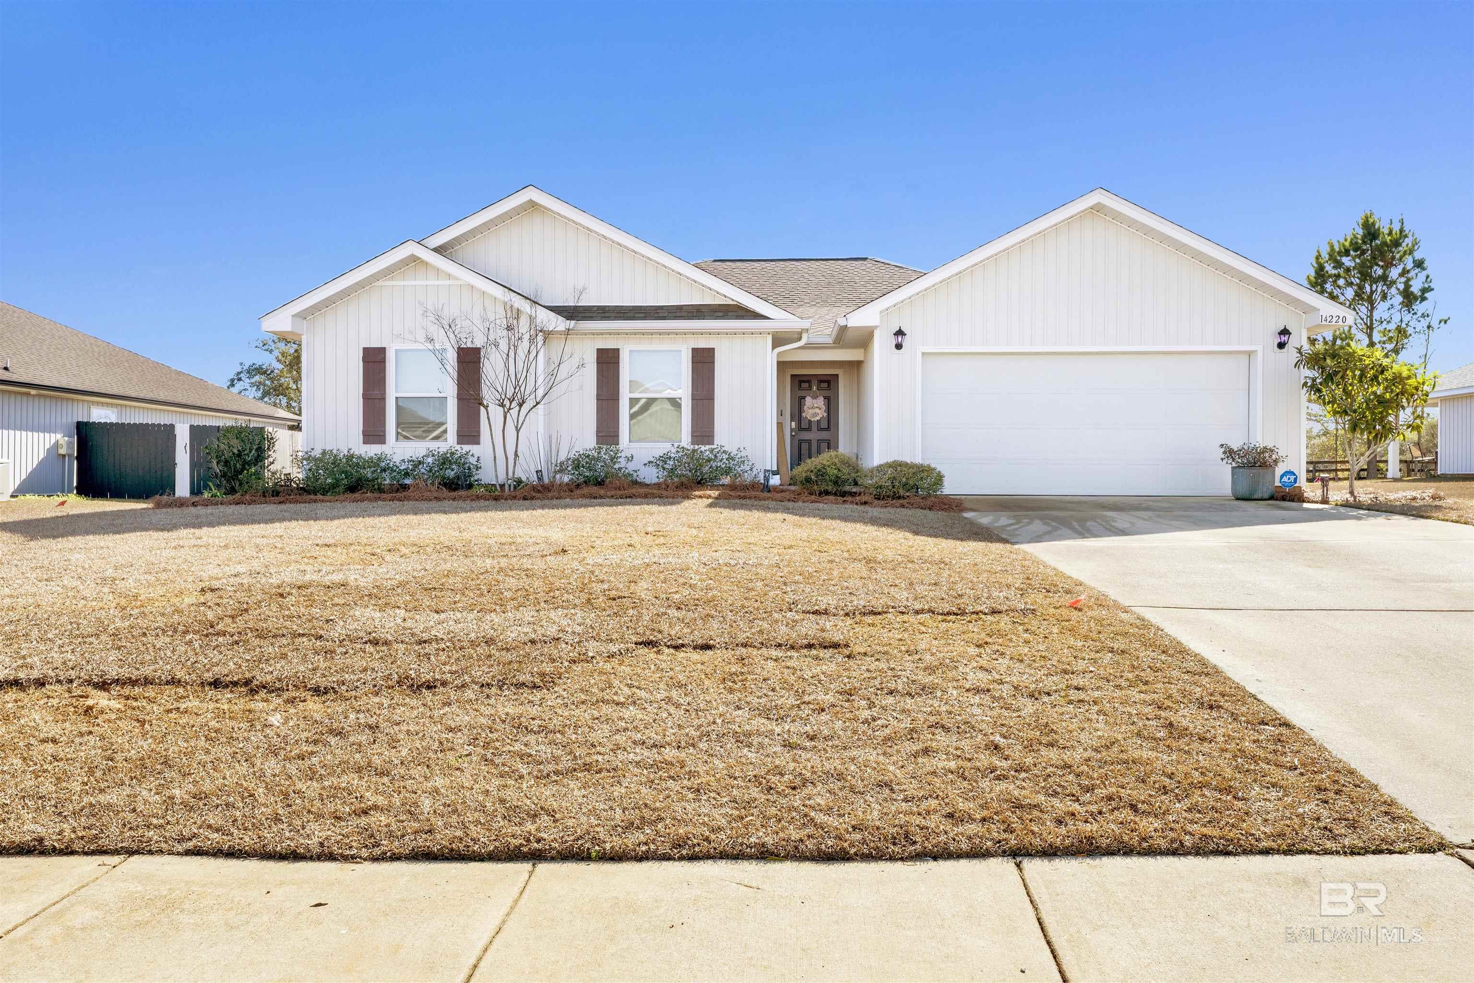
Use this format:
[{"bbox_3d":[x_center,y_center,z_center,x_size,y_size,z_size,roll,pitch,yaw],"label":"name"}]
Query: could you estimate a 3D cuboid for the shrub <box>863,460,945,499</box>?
[{"bbox_3d":[2.320,-0.168,13.650,1.123,0.522,1.000,0,1,-1],"label":"shrub"}]

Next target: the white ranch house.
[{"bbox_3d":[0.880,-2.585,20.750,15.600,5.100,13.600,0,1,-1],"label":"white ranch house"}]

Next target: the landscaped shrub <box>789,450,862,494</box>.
[{"bbox_3d":[1.277,-0.282,14.150,1.034,0.624,0.980,0,1,-1],"label":"landscaped shrub"}]

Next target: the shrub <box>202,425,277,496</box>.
[{"bbox_3d":[-7.341,-0.450,14.500,1.093,1.026,1.000,0,1,-1],"label":"shrub"}]

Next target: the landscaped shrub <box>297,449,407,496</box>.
[{"bbox_3d":[-5.449,-0.269,13.900,1.547,0.661,1.050,0,1,-1],"label":"landscaped shrub"}]

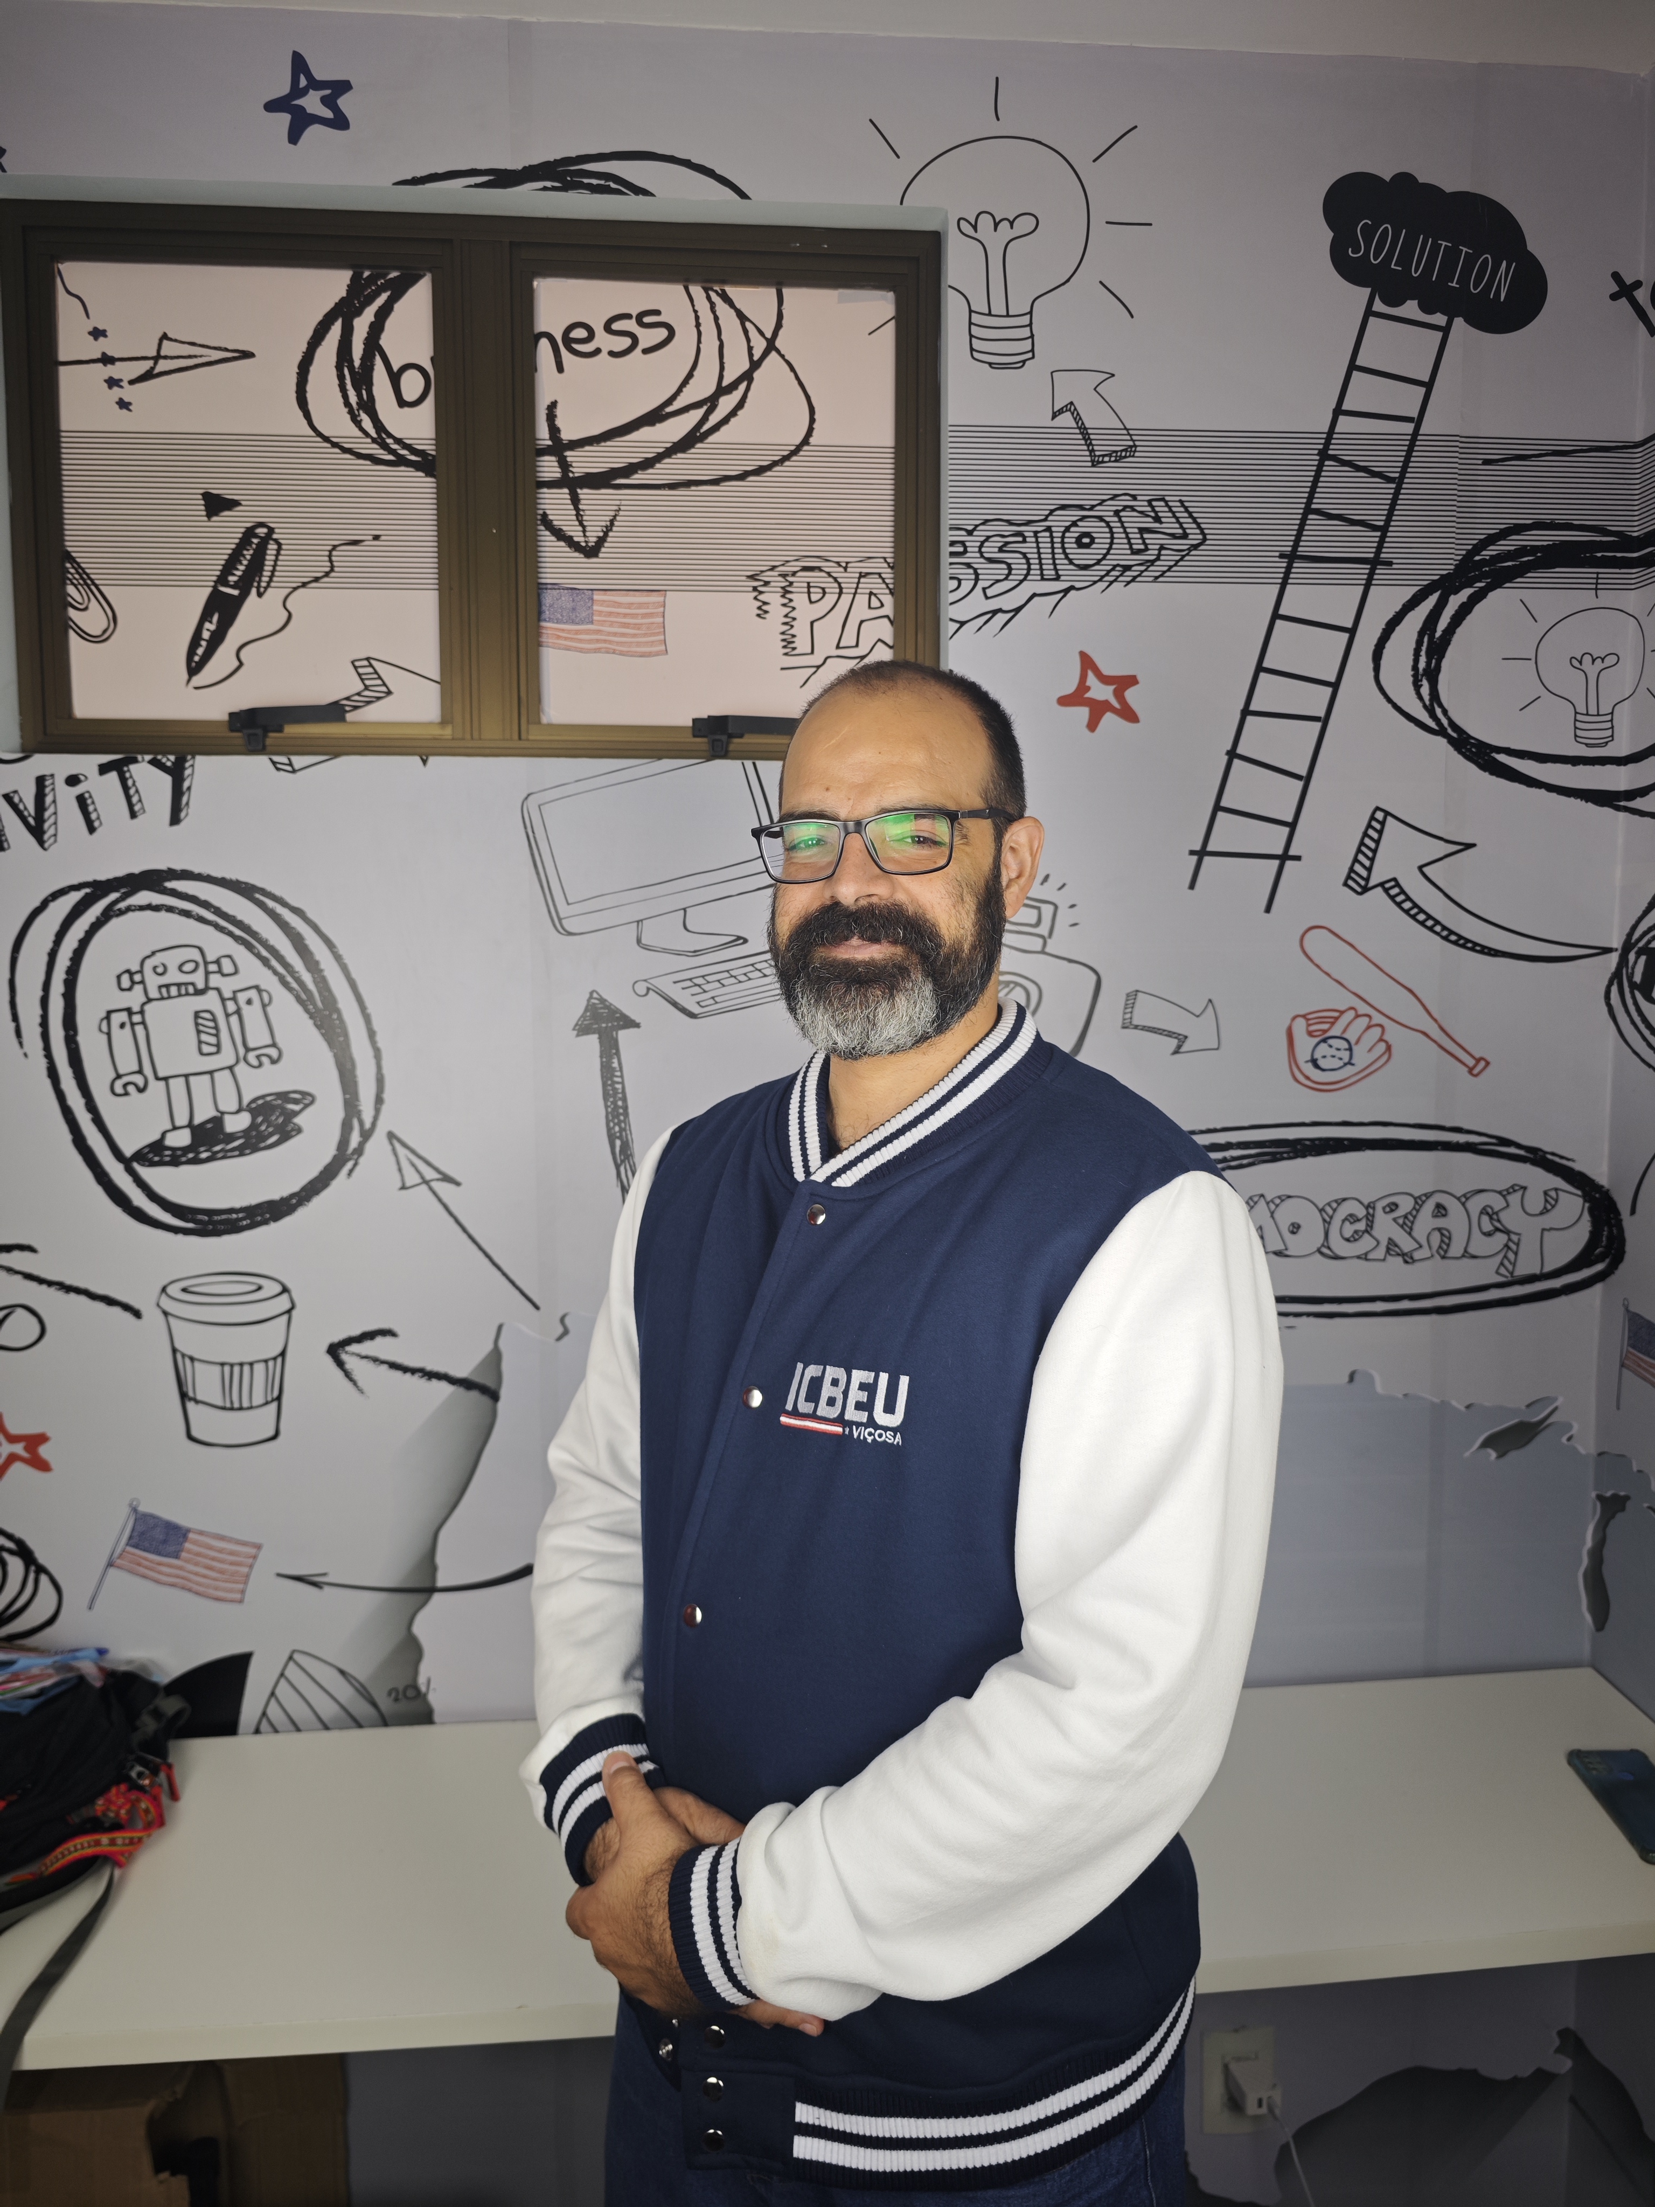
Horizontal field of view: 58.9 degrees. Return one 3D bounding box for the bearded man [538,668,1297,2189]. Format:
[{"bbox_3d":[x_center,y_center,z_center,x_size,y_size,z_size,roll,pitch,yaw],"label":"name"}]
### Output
[{"bbox_3d":[0.032,0.567,1.000,0.540,1.710,0.380,3,6,41],"label":"bearded man"}]

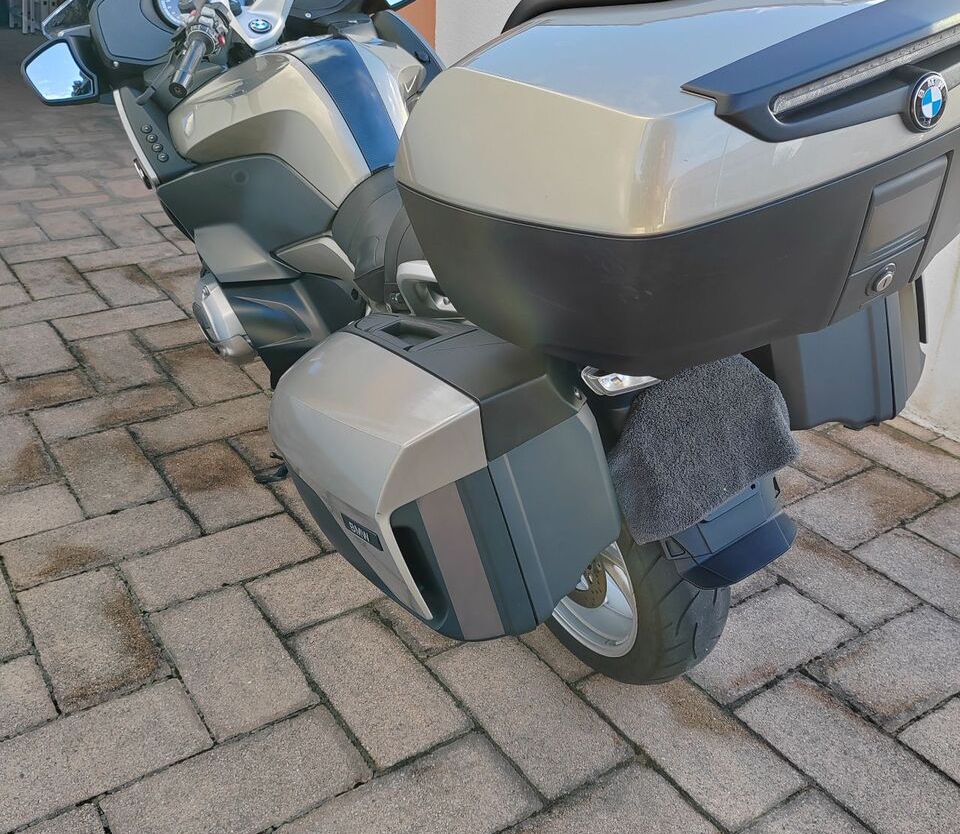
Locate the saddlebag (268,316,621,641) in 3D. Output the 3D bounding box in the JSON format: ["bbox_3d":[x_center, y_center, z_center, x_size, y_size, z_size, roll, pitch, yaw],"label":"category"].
[{"bbox_3d":[-0.073,0.037,1.377,0.280,0.365,0.500,-26,30,-22],"label":"saddlebag"}]

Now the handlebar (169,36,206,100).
[{"bbox_3d":[-0.538,-0.651,1.850,0.042,0.042,0.160,-2,52,11],"label":"handlebar"}]

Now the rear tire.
[{"bbox_3d":[0.193,0.183,1.783,0.180,0.630,0.630,-26,37,-22],"label":"rear tire"}]

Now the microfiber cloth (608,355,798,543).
[{"bbox_3d":[0.308,0.027,1.339,0.280,0.260,0.120,-26,37,-22],"label":"microfiber cloth"}]

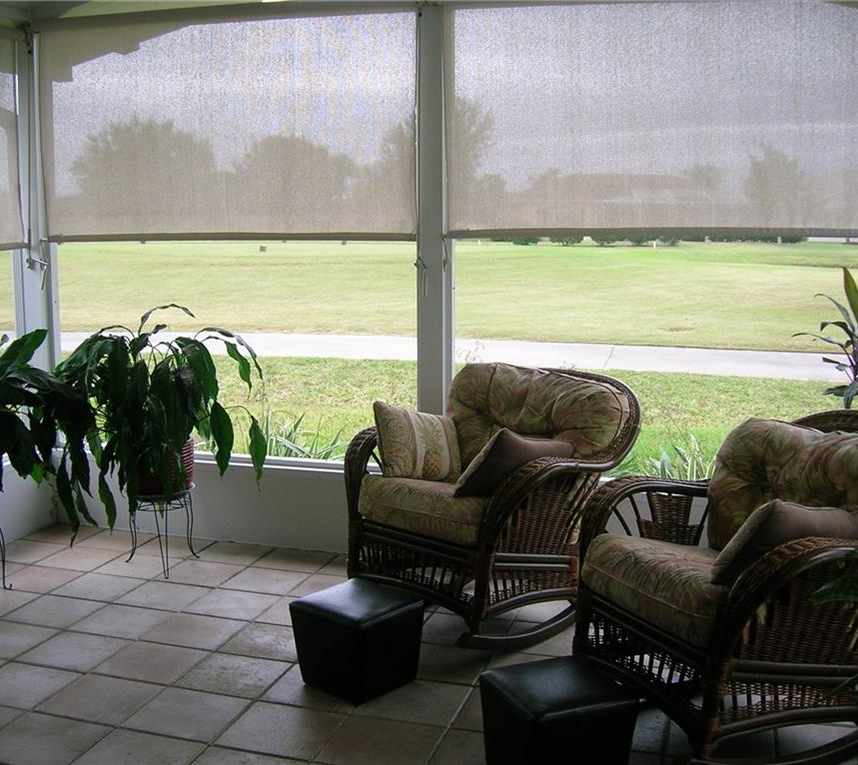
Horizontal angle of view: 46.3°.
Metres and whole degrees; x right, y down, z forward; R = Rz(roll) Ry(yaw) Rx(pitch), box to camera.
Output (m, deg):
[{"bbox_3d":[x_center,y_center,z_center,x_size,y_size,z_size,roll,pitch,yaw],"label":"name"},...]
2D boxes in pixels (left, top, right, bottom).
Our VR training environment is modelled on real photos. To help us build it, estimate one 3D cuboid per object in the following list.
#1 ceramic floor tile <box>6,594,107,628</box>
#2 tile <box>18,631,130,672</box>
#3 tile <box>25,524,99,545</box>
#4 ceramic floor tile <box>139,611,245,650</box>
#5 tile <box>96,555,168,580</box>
[{"bbox_3d":[-1.478,0.914,3.977,0.315,0.012,0.315,2,8,16],"label":"ceramic floor tile"},{"bbox_3d":[-1.276,0.975,3.628,0.320,0.010,0.320,2,8,15],"label":"tile"},{"bbox_3d":[-1.768,0.751,4.904,0.255,0.010,0.295,3,7,15],"label":"tile"},{"bbox_3d":[-0.891,0.957,3.843,0.320,0.010,0.320,2,8,15],"label":"ceramic floor tile"},{"bbox_3d":[-1.340,0.854,4.643,0.320,0.010,0.320,2,8,15],"label":"tile"}]

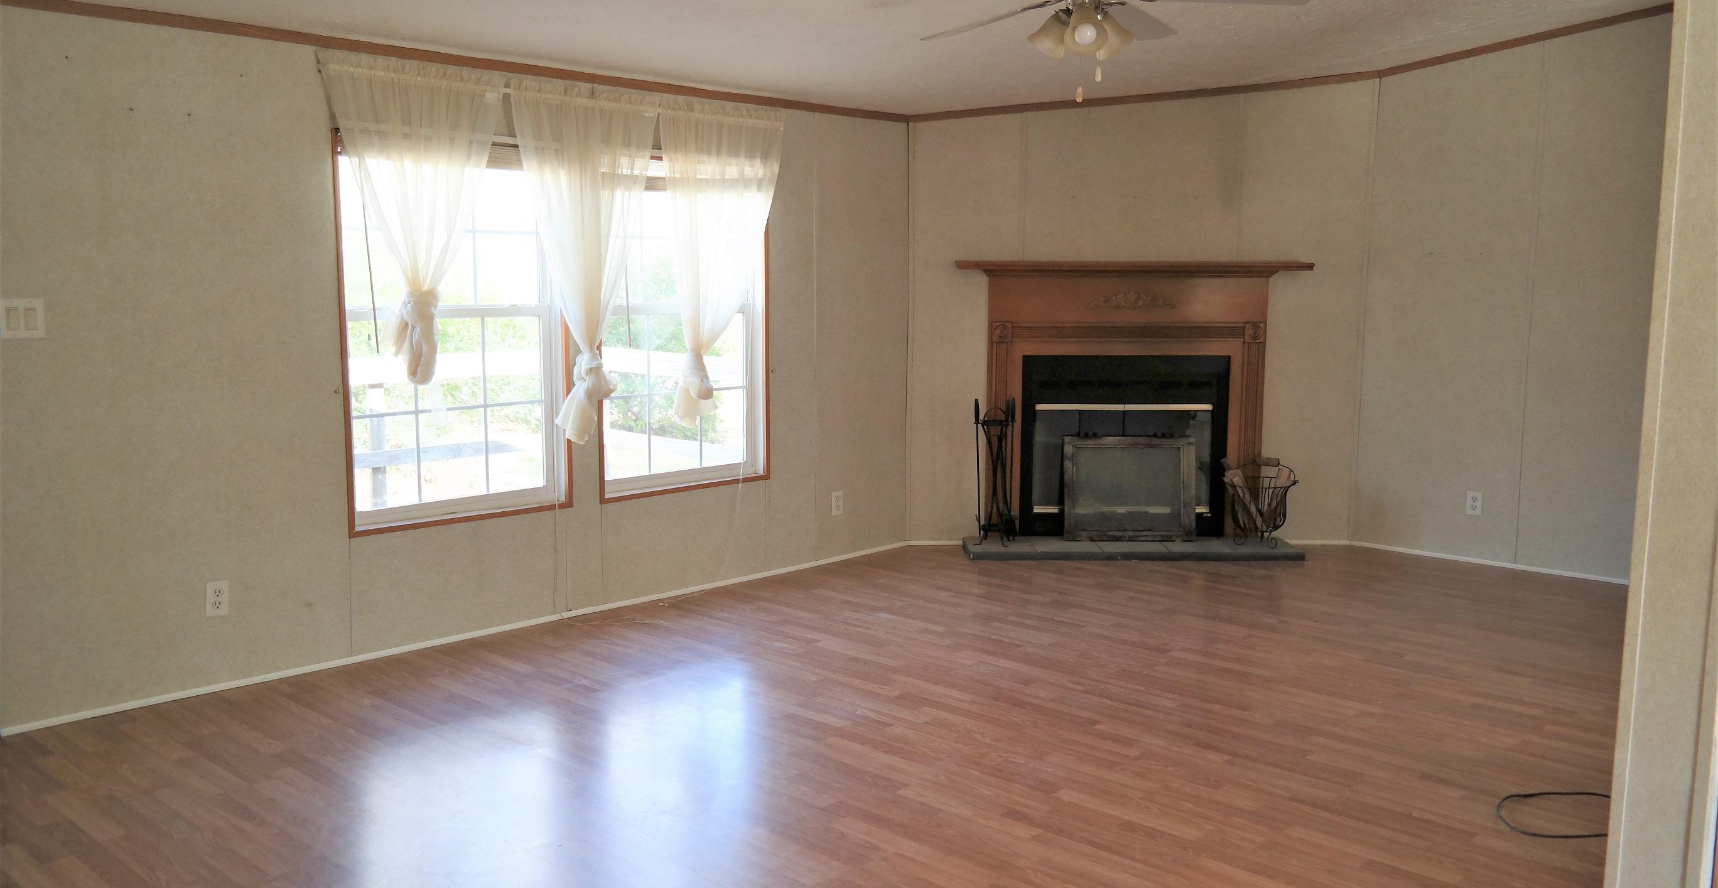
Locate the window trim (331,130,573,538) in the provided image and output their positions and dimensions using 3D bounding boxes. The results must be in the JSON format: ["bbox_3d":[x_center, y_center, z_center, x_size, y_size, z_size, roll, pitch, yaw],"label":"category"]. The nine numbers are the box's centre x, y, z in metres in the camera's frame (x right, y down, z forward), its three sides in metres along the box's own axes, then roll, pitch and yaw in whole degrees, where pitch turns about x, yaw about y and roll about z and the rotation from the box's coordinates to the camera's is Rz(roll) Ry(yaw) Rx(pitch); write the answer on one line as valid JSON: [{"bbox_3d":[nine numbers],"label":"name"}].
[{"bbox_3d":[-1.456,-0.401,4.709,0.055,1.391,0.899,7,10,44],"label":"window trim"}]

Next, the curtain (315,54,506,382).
[{"bbox_3d":[-1.517,-0.759,4.511,0.100,1.095,0.660,7,10,44],"label":"curtain"}]

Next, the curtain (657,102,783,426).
[{"bbox_3d":[-0.566,-0.749,5.478,0.100,1.313,0.680,7,10,44],"label":"curtain"}]

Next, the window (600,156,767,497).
[{"bbox_3d":[-0.742,-0.496,5.451,0.095,1.370,0.880,7,10,44],"label":"window"}]

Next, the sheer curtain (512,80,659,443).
[{"bbox_3d":[-1.035,-0.680,5.011,0.100,1.355,0.660,7,10,44],"label":"sheer curtain"}]

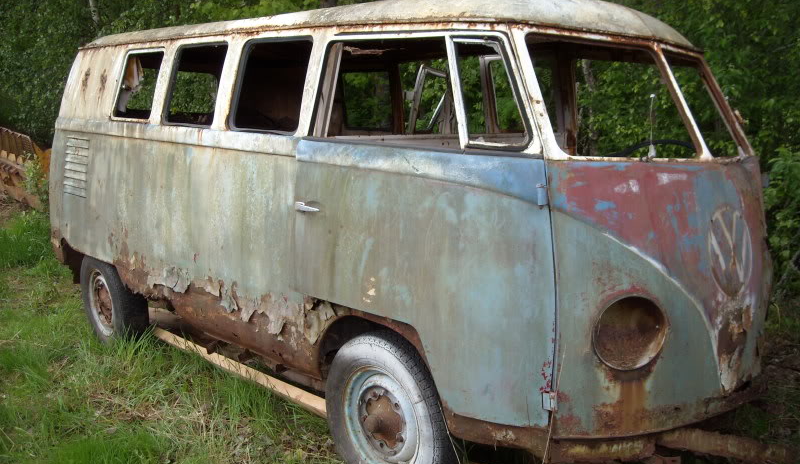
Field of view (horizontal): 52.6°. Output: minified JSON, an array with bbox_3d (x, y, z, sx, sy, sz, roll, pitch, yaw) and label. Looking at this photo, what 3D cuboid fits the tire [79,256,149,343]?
[{"bbox_3d":[-1.680,0.397,4.750,0.165,0.640,0.640,-6,12,-43],"label":"tire"}]

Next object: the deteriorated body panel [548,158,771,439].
[{"bbox_3d":[1.041,0.159,2.791,1.580,0.830,0.280,-6,12,-43],"label":"deteriorated body panel"}]

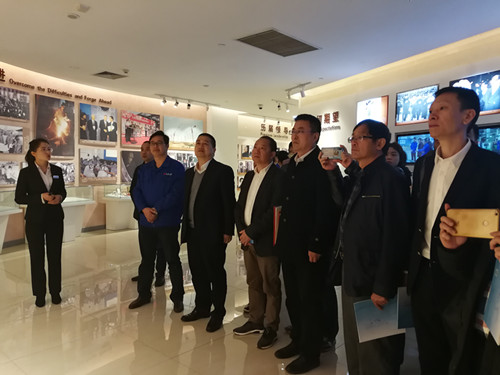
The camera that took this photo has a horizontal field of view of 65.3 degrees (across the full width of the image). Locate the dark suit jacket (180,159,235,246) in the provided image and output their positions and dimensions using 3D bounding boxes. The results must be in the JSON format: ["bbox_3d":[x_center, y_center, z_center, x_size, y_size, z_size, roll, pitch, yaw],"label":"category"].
[{"bbox_3d":[-0.381,0.132,3.506,0.510,0.770,0.310,1,2,37],"label":"dark suit jacket"}]

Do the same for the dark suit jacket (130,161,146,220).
[{"bbox_3d":[-1.242,0.050,4.824,0.500,0.720,0.300,1,2,28],"label":"dark suit jacket"}]

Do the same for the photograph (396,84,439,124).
[{"bbox_3d":[2.950,-1.437,6.879,0.060,0.600,0.830,-1,2,-33],"label":"photograph"}]

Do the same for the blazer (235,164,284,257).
[{"bbox_3d":[0.081,0.177,3.197,0.310,0.720,0.460,-2,2,-42],"label":"blazer"}]

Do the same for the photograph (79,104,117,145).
[{"bbox_3d":[-3.567,-1.465,9.229,0.060,0.900,0.980,1,2,35],"label":"photograph"}]

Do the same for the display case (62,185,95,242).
[{"bbox_3d":[-3.800,0.530,7.810,0.620,1.080,1.400,1,2,27],"label":"display case"}]

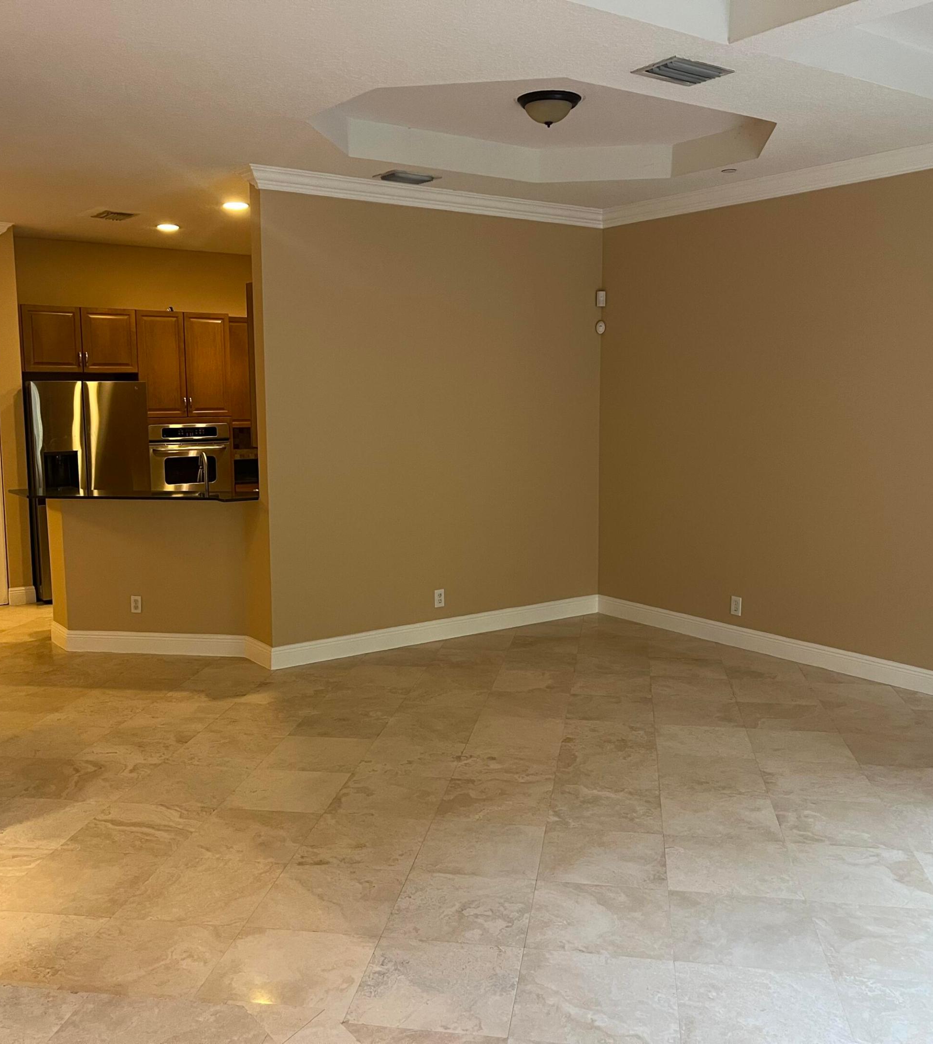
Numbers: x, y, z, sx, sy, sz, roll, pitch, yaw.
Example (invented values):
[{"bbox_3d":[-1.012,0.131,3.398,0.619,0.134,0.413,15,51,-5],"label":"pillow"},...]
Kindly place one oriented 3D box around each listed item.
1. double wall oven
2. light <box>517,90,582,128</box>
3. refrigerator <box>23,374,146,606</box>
[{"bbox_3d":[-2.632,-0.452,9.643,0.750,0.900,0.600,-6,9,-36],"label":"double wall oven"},{"bbox_3d":[0.425,-2.080,5.325,0.325,0.140,0.325,0,7,0],"label":"light"},{"bbox_3d":[-3.276,-0.294,8.867,0.915,1.770,0.860,-6,9,-36],"label":"refrigerator"}]

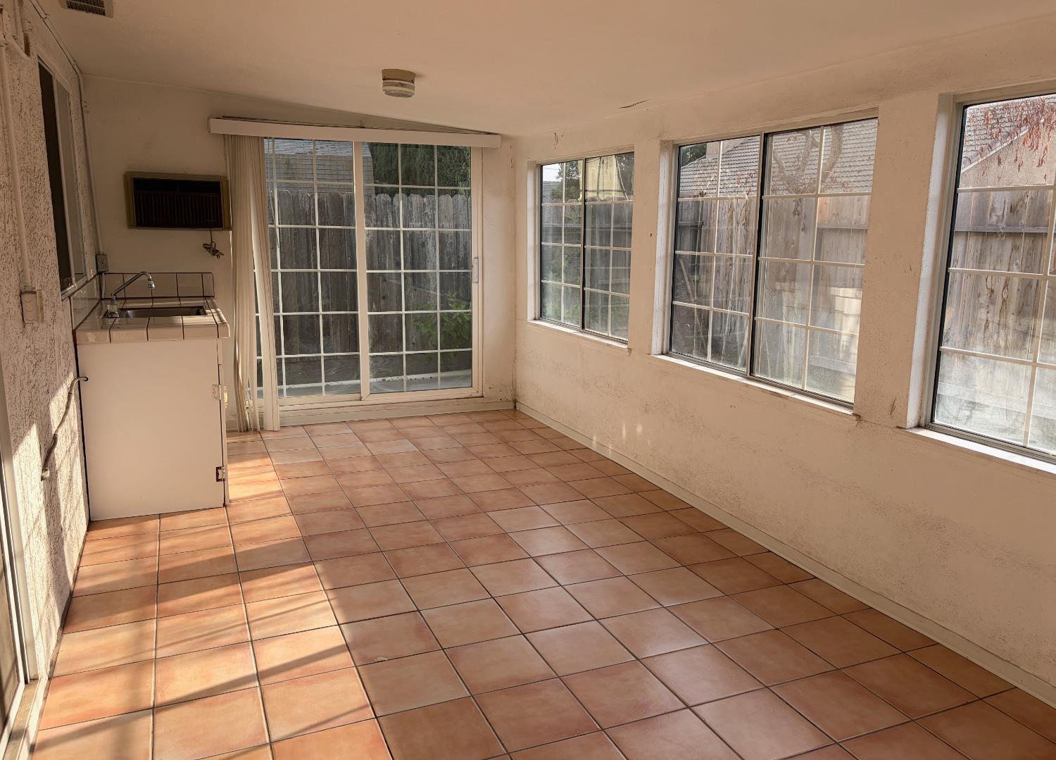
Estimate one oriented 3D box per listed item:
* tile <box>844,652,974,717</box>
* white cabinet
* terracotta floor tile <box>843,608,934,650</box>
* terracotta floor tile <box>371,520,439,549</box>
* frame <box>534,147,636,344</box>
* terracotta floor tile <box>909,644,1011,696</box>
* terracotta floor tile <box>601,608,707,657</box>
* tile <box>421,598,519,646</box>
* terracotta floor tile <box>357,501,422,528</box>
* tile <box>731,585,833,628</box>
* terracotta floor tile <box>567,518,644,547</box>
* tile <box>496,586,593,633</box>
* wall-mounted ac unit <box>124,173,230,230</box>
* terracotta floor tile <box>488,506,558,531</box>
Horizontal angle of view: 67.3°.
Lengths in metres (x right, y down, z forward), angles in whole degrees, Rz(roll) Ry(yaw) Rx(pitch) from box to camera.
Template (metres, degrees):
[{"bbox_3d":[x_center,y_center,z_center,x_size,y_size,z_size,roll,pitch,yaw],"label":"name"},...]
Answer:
[{"bbox_3d":[1.261,1.009,2.633,0.298,0.012,0.298,-3,12,-23],"label":"tile"},{"bbox_3d":[-2.170,0.104,4.687,0.636,0.881,1.615,-4,12,-23],"label":"white cabinet"},{"bbox_3d":[1.354,0.947,3.003,0.150,0.012,0.294,-3,12,-23],"label":"terracotta floor tile"},{"bbox_3d":[-0.587,0.747,3.799,0.299,0.010,0.299,-3,12,-23],"label":"terracotta floor tile"},{"bbox_3d":[0.395,-0.919,5.419,0.070,1.175,1.480,-4,11,-23],"label":"frame"},{"bbox_3d":[1.480,1.000,2.733,0.160,0.010,0.299,-3,12,-23],"label":"terracotta floor tile"},{"bbox_3d":[0.460,0.933,2.936,0.298,0.012,0.298,-3,12,-23],"label":"terracotta floor tile"},{"bbox_3d":[-0.219,0.911,2.973,0.298,0.012,0.298,-3,12,-23],"label":"tile"},{"bbox_3d":[-0.708,0.697,4.087,0.300,0.011,0.300,-3,12,-23],"label":"terracotta floor tile"},{"bbox_3d":[1.018,0.899,3.171,0.298,0.010,0.298,-3,12,-23],"label":"tile"},{"bbox_3d":[0.377,0.755,3.888,0.294,0.012,0.294,-3,12,-23],"label":"terracotta floor tile"},{"bbox_3d":[0.061,0.899,3.103,0.298,0.010,0.298,-4,12,-23],"label":"tile"},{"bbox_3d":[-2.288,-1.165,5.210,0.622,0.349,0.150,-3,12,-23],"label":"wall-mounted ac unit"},{"bbox_3d":[-0.028,0.711,4.039,0.298,0.012,0.298,-3,12,-23],"label":"terracotta floor tile"}]

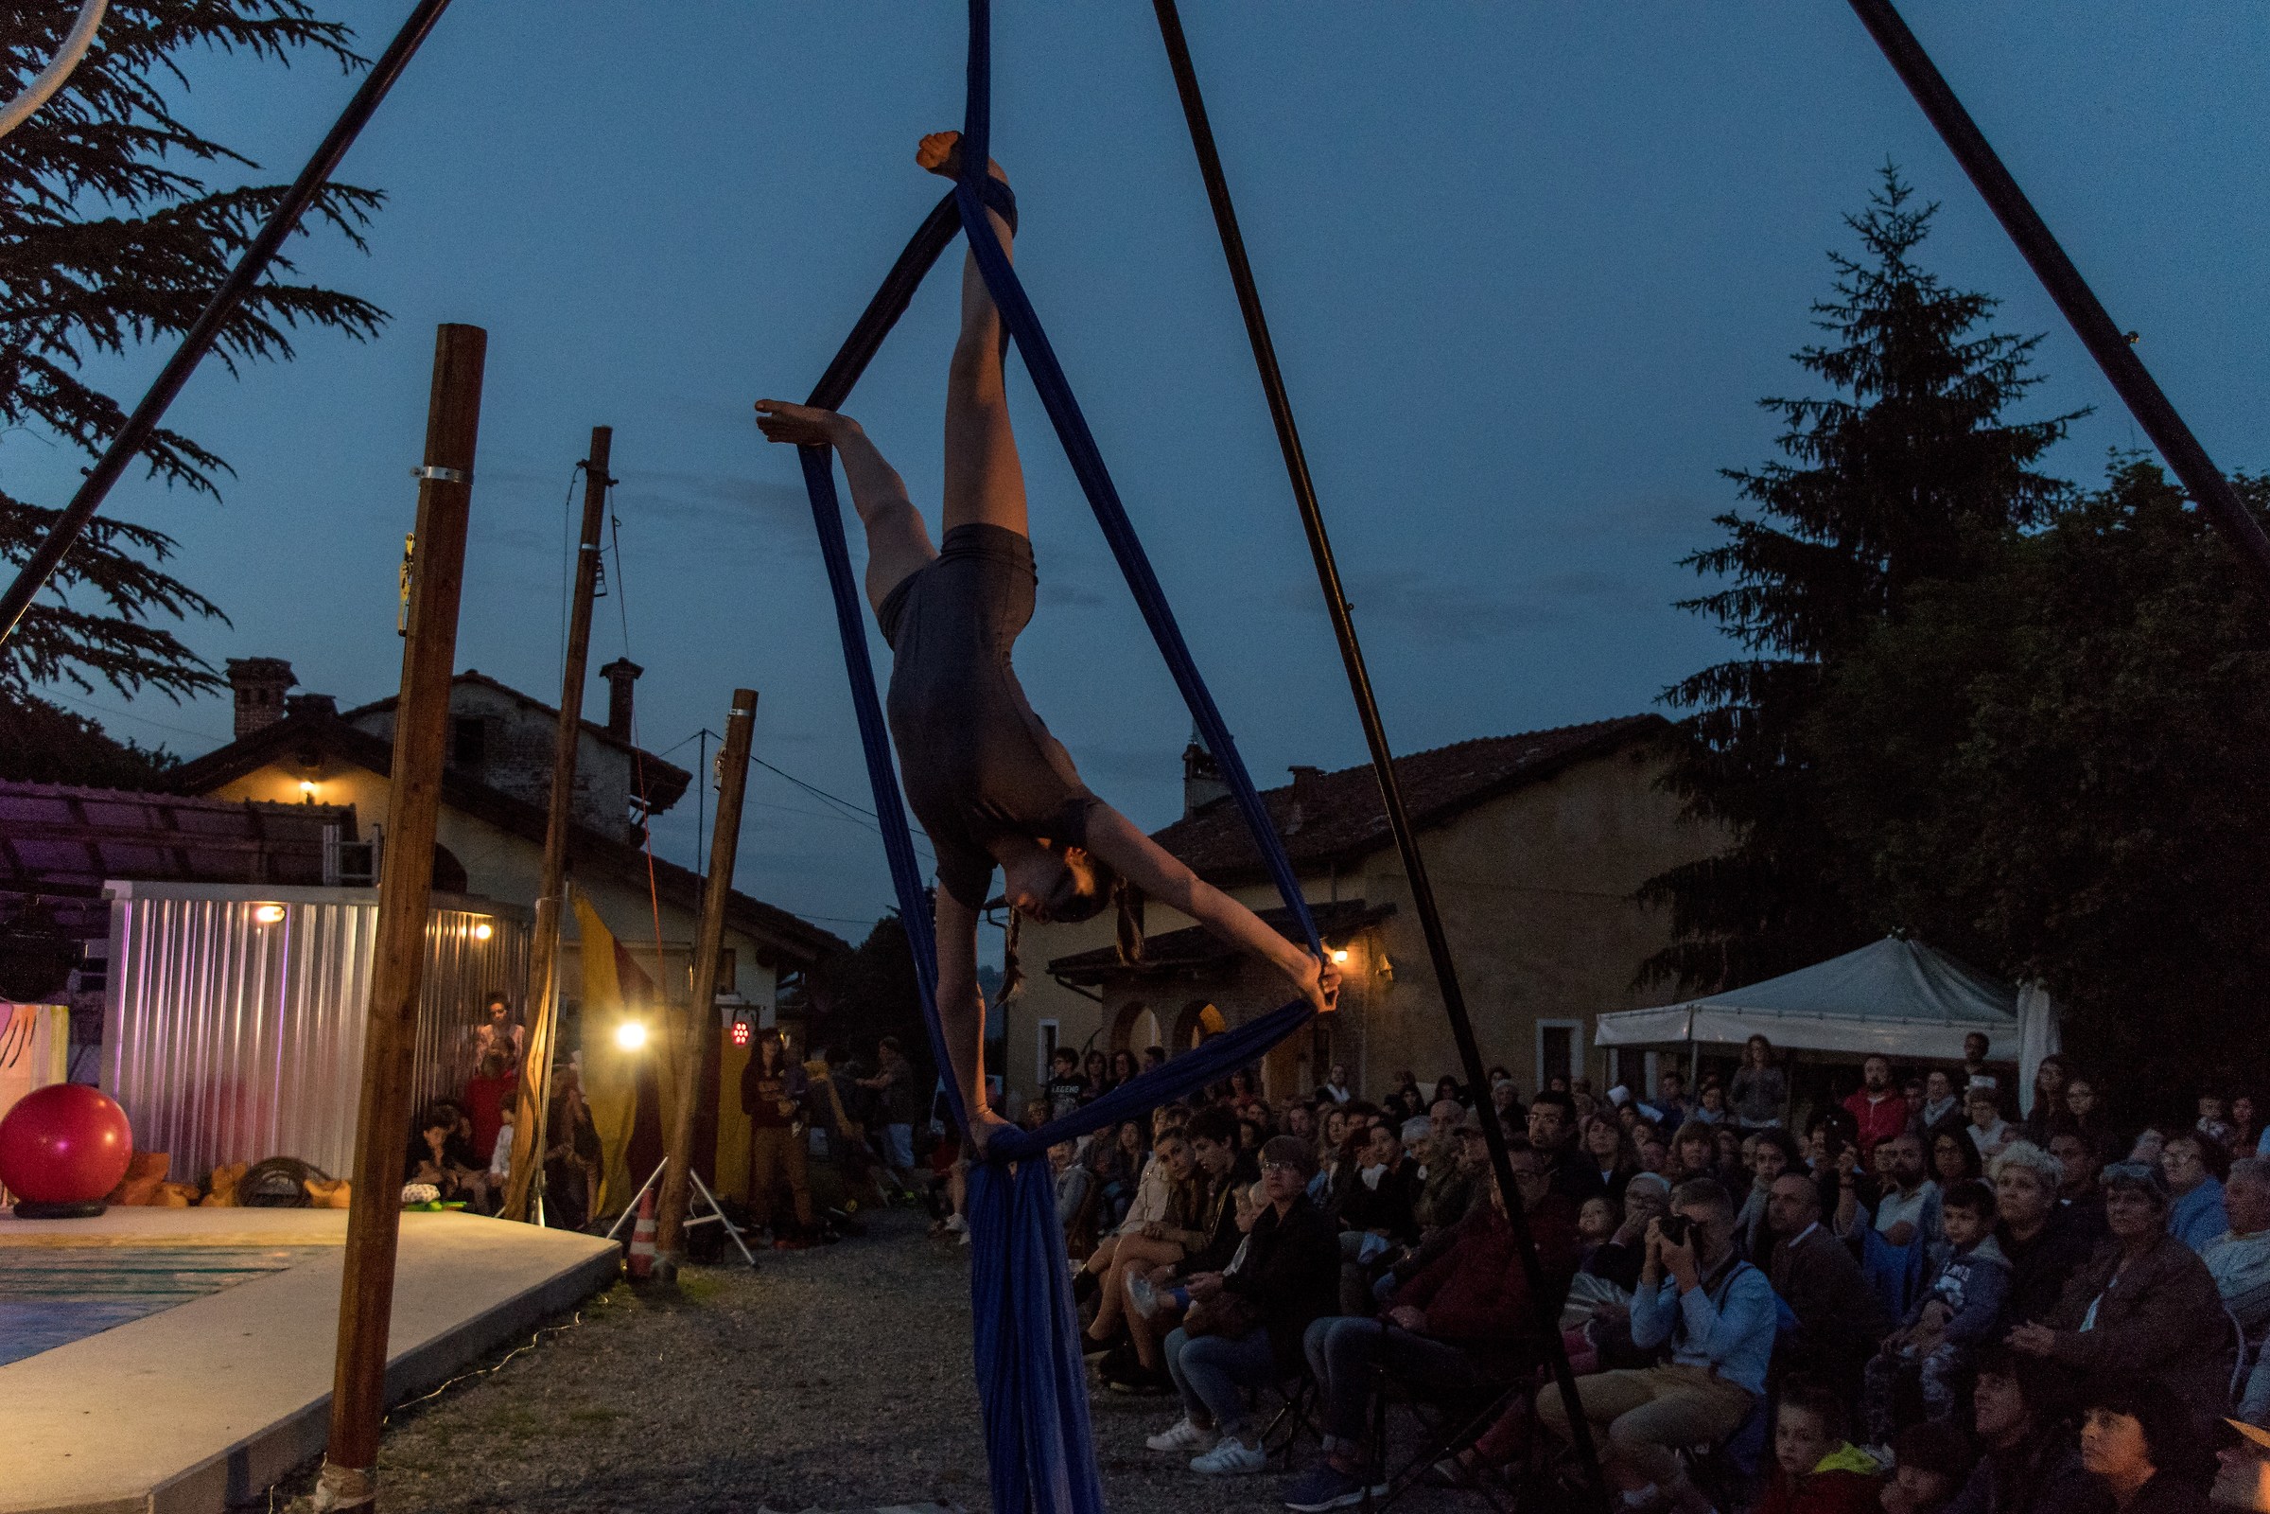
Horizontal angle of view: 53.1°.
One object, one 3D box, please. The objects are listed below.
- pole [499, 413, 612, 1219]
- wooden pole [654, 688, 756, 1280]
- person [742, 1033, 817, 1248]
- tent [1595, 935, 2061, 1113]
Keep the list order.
[{"bbox_3d":[-4.599,0.541,18.152,0.180,6.490,0.180,5,-6,0],"label":"pole"},{"bbox_3d":[-2.959,1.545,15.751,0.170,4.051,0.170,7,-6,0],"label":"wooden pole"},{"bbox_3d":[-2.776,2.980,17.821,0.560,1.631,0.420,2,-6,-6],"label":"person"},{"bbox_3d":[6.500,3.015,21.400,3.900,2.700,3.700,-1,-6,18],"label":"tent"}]

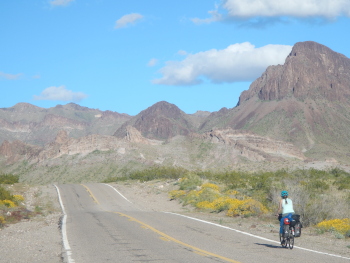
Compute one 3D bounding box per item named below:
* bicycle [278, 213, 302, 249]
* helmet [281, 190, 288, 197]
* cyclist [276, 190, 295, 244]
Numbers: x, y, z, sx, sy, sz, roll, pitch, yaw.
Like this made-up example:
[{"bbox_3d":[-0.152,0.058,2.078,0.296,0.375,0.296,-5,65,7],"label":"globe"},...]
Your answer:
[{"bbox_3d":[3.373,2.960,42.100,0.600,1.030,1.780,0,-2,-6],"label":"bicycle"},{"bbox_3d":[3.275,1.855,42.100,0.210,0.170,0.280,0,-2,-6],"label":"helmet"},{"bbox_3d":[3.315,2.565,42.000,0.540,1.600,0.880,0,-2,-6],"label":"cyclist"}]

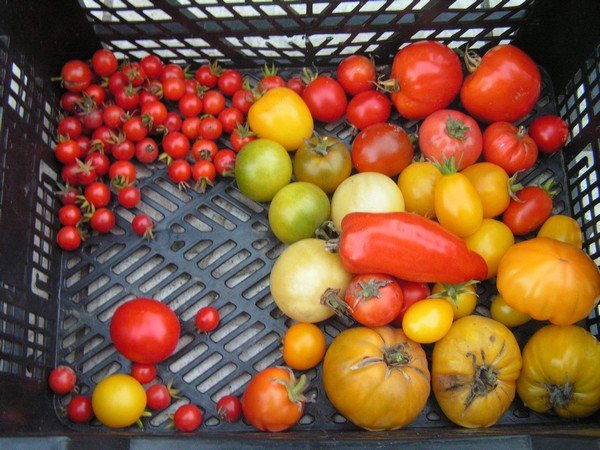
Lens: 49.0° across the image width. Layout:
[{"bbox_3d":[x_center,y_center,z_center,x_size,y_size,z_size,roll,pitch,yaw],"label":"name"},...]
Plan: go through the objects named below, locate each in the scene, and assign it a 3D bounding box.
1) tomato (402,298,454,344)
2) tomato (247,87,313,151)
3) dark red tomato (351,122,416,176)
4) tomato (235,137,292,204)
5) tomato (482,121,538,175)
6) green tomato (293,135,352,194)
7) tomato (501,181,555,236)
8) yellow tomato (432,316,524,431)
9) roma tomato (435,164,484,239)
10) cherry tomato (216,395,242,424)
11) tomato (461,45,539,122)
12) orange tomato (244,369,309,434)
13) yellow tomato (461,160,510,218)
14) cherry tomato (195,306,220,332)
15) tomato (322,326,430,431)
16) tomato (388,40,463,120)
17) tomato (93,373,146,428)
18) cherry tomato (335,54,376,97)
[{"bbox_3d":[0.114,0.086,0.586,0.045,0.038,0.038,-25,89,3],"label":"tomato"},{"bbox_3d":[-0.020,-0.107,0.661,0.064,0.057,0.063,-1,75,-1],"label":"tomato"},{"bbox_3d":[0.083,-0.075,0.655,0.062,0.055,0.054,-1,75,-1],"label":"dark red tomato"},{"bbox_3d":[-0.035,-0.054,0.648,0.056,0.056,0.062,-1,75,-1],"label":"tomato"},{"bbox_3d":[0.212,-0.078,0.662,0.055,0.049,0.055,6,44,-24],"label":"tomato"},{"bbox_3d":[0.022,-0.060,0.652,0.057,0.052,0.057,-1,38,-1],"label":"green tomato"},{"bbox_3d":[0.225,-0.014,0.648,0.056,0.040,0.040,-39,84,-5],"label":"tomato"},{"bbox_3d":[0.159,0.132,0.589,0.079,0.070,0.099,7,88,14],"label":"yellow tomato"},{"bbox_3d":[0.148,-0.019,0.615,0.043,0.043,0.062,-15,86,-1],"label":"roma tomato"},{"bbox_3d":[-0.064,0.169,0.606,0.024,0.024,0.024,0,75,-1],"label":"cherry tomato"},{"bbox_3d":[0.201,-0.142,0.662,0.073,0.081,0.081,36,85,-7],"label":"tomato"},{"bbox_3d":[-0.022,0.152,0.575,0.055,0.050,0.057,0,72,-29],"label":"orange tomato"},{"bbox_3d":[0.174,-0.033,0.622,0.050,0.048,0.053,0,76,0],"label":"yellow tomato"},{"bbox_3d":[-0.087,0.090,0.625,0.023,0.023,0.024,-1,75,-1],"label":"cherry tomato"},{"bbox_3d":[0.067,0.133,0.570,0.093,0.069,0.091,0,71,-16],"label":"tomato"},{"bbox_3d":[0.129,-0.147,0.666,0.073,0.071,0.080,1,75,-18],"label":"tomato"},{"bbox_3d":[-0.162,0.159,0.594,0.049,0.046,0.049,-1,75,-1],"label":"tomato"},{"bbox_3d":[0.056,-0.148,0.652,0.040,0.038,0.040,0,76,0],"label":"cherry tomato"}]

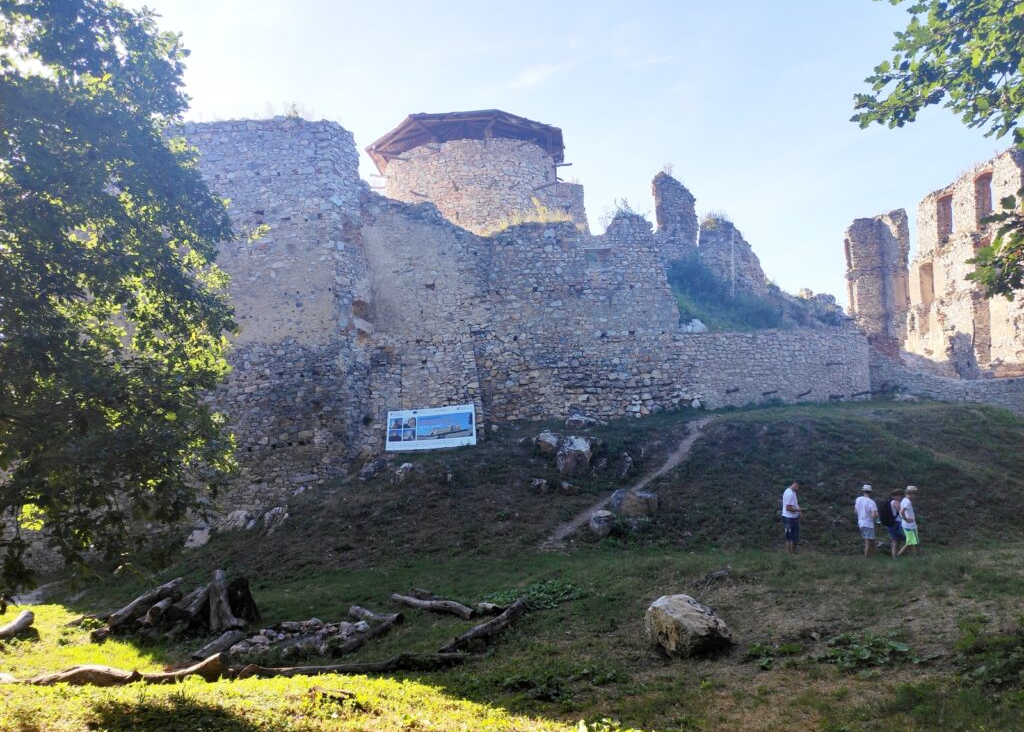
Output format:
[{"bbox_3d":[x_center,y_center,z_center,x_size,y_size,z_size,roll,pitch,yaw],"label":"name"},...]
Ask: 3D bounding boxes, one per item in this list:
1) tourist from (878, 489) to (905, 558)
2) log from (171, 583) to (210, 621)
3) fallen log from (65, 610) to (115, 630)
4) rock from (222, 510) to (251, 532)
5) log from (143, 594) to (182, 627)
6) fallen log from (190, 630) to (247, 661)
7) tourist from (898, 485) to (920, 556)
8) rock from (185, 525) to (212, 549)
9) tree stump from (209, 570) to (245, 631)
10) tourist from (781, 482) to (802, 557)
[{"bbox_3d":[9.032,3.748,17.600,0.540,1.670,0.500,2,-8,-12],"label":"tourist"},{"bbox_3d":[-4.444,3.282,10.300,0.180,0.170,0.720,-2,14,13],"label":"log"},{"bbox_3d":[-5.808,3.509,10.240,0.150,0.140,0.720,-6,-6,39],"label":"fallen log"},{"bbox_3d":[-6.371,3.596,17.100,0.640,0.500,0.520,0,-7,0],"label":"rock"},{"bbox_3d":[-4.551,3.198,9.725,0.200,0.200,0.890,1,-8,-9],"label":"log"},{"bbox_3d":[-3.510,3.337,8.890,0.190,0.180,0.848,-2,-7,15],"label":"fallen log"},{"bbox_3d":[9.353,3.647,17.400,0.420,1.700,0.460,1,-7,-7],"label":"tourist"},{"bbox_3d":[-7.060,3.827,16.600,0.540,0.500,0.460,0,-7,0],"label":"rock"},{"bbox_3d":[-3.629,2.981,9.400,0.410,0.720,0.340,0,-7,0],"label":"tree stump"},{"bbox_3d":[6.576,3.576,17.400,0.450,1.750,0.480,1,-7,-6],"label":"tourist"}]

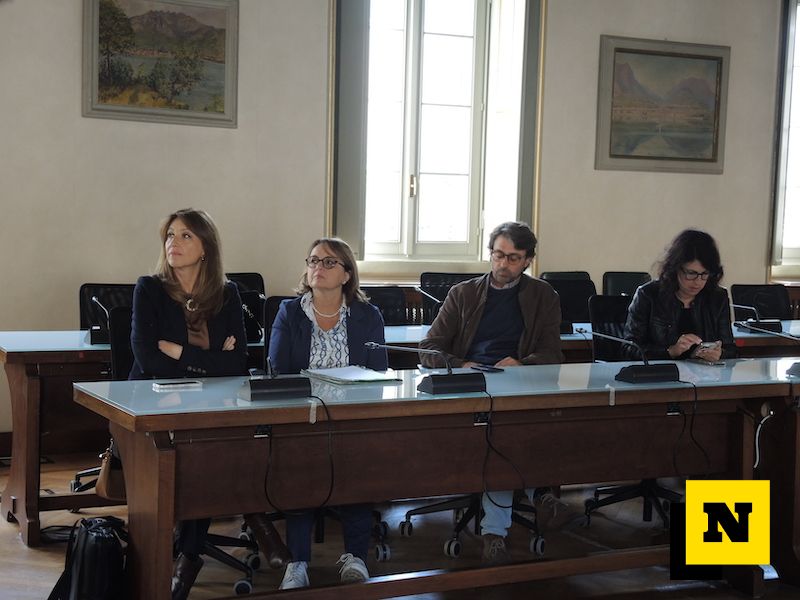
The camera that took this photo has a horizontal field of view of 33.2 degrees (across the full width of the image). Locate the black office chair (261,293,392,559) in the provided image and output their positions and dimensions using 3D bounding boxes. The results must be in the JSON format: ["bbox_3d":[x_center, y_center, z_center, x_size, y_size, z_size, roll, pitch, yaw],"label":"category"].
[{"bbox_3d":[-0.297,0.502,5.236,0.590,0.990,0.600,1,5,-12],"label":"black office chair"}]

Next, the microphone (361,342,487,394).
[{"bbox_3d":[0.068,0.218,4.542,0.220,0.145,0.420,-2,6,-40],"label":"microphone"}]

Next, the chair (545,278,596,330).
[{"bbox_3d":[1.017,0.381,7.210,0.611,0.955,0.630,0,4,-24],"label":"chair"}]

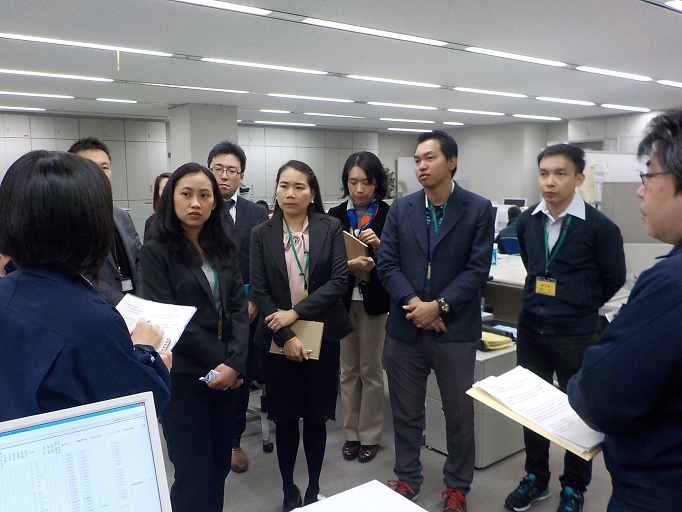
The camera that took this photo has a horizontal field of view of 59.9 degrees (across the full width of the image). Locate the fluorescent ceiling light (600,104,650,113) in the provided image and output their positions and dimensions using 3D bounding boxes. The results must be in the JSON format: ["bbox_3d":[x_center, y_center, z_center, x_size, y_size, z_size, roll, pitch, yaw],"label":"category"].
[{"bbox_3d":[4.076,-2.125,8.450,1.230,0.060,0.150,-6,9,-36],"label":"fluorescent ceiling light"}]

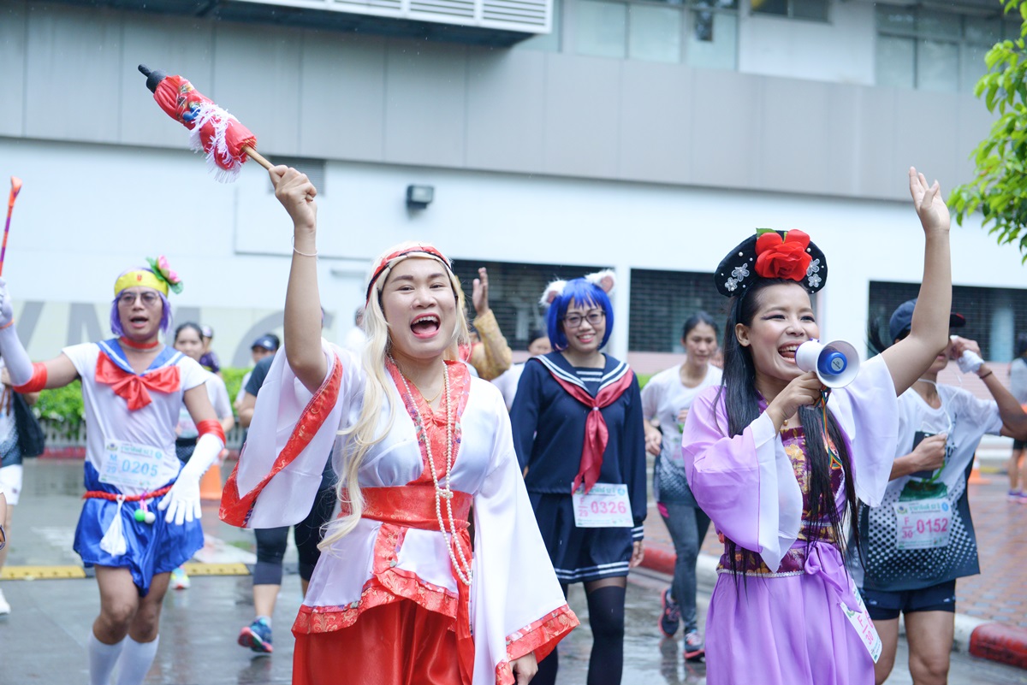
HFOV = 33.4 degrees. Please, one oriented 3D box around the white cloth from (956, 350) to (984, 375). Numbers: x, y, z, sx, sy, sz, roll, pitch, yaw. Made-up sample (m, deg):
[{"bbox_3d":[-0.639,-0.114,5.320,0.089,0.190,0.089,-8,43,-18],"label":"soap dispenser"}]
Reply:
[{"bbox_3d":[1.461,0.063,5.480,0.095,0.085,0.060,1,-1,11],"label":"white cloth"}]

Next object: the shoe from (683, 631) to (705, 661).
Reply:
[{"bbox_3d":[0.808,1.338,7.570,0.100,0.115,0.260,1,-8,-8],"label":"shoe"}]

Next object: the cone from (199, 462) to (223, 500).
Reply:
[{"bbox_3d":[-2.752,1.067,15.503,0.370,0.700,0.370,2,0,0],"label":"cone"}]

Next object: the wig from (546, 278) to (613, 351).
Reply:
[{"bbox_3d":[0.232,-0.094,5.900,0.220,0.245,0.240,-9,0,-6],"label":"wig"}]

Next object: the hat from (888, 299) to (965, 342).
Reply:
[{"bbox_3d":[1.295,-0.068,5.370,0.175,0.135,0.260,2,-8,-43],"label":"hat"}]

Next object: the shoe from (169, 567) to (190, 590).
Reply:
[{"bbox_3d":[-1.896,1.340,9.750,0.100,0.115,0.260,1,-1,-9],"label":"shoe"}]

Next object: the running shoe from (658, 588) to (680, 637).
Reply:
[{"bbox_3d":[0.768,1.334,8.470,0.095,0.255,0.105,5,-34,-12],"label":"running shoe"}]

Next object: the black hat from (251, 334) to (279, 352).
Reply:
[{"bbox_3d":[-1.870,0.010,12.900,0.175,0.135,0.255,1,8,36],"label":"black hat"}]

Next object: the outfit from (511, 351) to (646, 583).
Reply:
[{"bbox_3d":[0.225,0.439,5.970,0.465,0.815,0.300,2,0,-14],"label":"outfit"}]

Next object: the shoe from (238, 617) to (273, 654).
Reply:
[{"bbox_3d":[-1.143,1.303,7.600,0.095,0.110,0.255,3,-22,24],"label":"shoe"}]

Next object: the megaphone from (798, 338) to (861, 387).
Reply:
[{"bbox_3d":[0.616,0.053,3.400,0.098,0.135,0.140,2,5,-17],"label":"megaphone"}]

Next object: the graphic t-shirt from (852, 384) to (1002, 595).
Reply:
[{"bbox_3d":[1.374,0.492,5.720,0.500,0.680,0.300,1,-1,-6],"label":"graphic t-shirt"}]

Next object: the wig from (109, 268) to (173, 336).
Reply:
[{"bbox_3d":[-1.284,-0.139,5.920,0.212,0.240,0.235,-1,0,-5],"label":"wig"}]

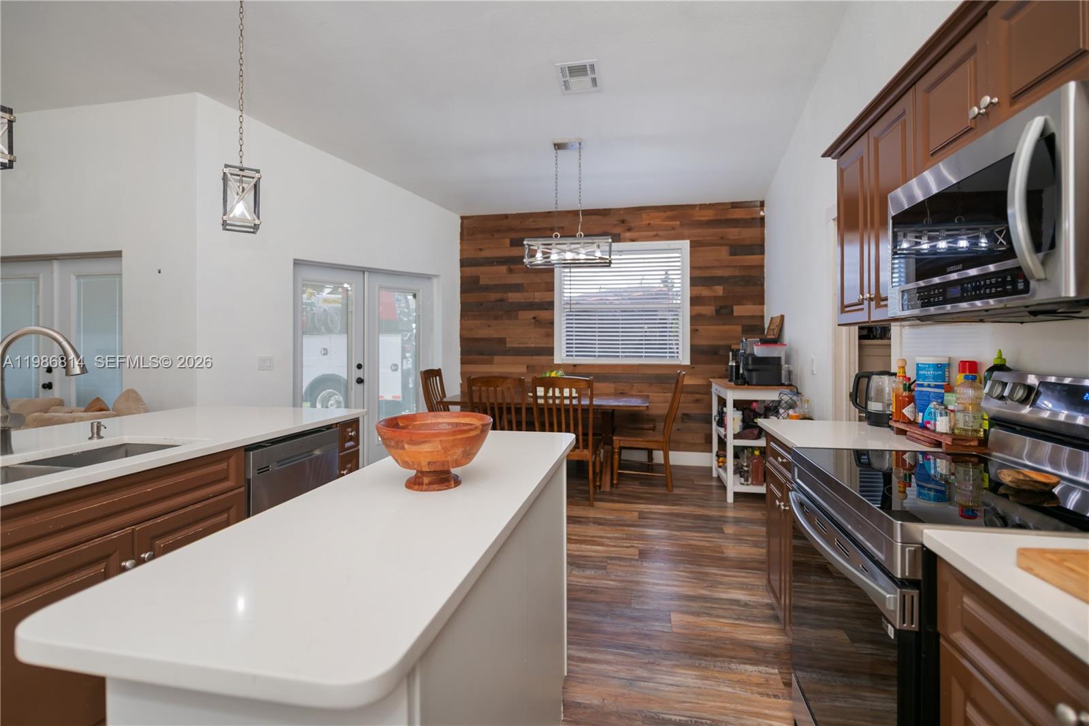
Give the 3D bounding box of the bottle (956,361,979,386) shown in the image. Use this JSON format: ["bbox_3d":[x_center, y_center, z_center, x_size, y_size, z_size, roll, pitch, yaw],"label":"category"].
[{"bbox_3d":[1.489,0.115,1.804,0.072,0.241,0.072,0,2,11],"label":"bottle"}]

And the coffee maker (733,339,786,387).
[{"bbox_3d":[1.804,-0.015,4.338,0.380,0.400,0.280,0,2,11],"label":"coffee maker"}]

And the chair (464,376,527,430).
[{"bbox_3d":[-0.334,0.613,4.450,0.470,1.020,0.620,0,2,11],"label":"chair"}]

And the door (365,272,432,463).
[{"bbox_3d":[-1.549,0.058,5.542,0.045,1.996,0.779,2,3,45],"label":"door"}]

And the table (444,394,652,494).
[{"bbox_3d":[0.056,0.719,4.969,1.880,0.770,0.950,0,2,11],"label":"table"}]

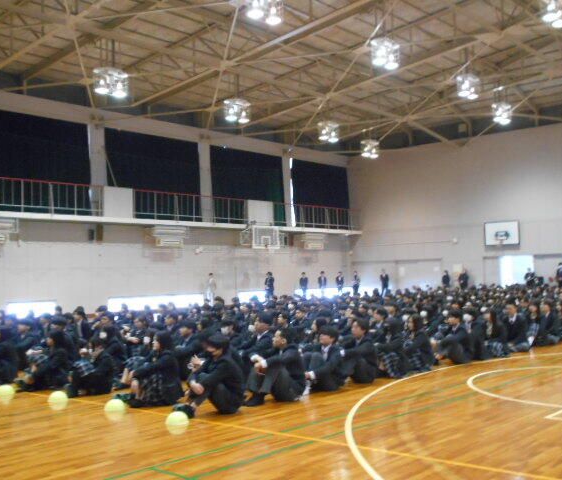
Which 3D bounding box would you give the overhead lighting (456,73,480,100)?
[{"bbox_3d":[7.473,-6.118,28.740,0.950,0.800,0.950,-5,-4,41],"label":"overhead lighting"}]

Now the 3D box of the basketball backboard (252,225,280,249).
[{"bbox_3d":[-0.692,-0.121,33.486,0.120,1.050,1.800,-5,-4,41],"label":"basketball backboard"}]

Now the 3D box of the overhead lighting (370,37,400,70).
[{"bbox_3d":[3.491,-6.256,24.253,0.950,0.800,0.950,-5,-4,41],"label":"overhead lighting"}]

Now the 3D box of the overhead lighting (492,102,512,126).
[{"bbox_3d":[10.258,-5.849,33.472,0.950,0.800,0.950,-5,-4,41],"label":"overhead lighting"}]

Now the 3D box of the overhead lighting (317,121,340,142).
[{"bbox_3d":[2.208,-4.989,33.312,0.950,0.800,0.950,-5,-4,41],"label":"overhead lighting"}]

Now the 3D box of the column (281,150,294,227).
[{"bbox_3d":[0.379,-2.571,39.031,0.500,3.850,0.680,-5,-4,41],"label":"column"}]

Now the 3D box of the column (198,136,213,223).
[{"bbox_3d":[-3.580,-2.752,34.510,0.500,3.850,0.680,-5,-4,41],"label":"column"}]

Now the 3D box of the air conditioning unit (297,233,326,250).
[{"bbox_3d":[1.609,0.095,38.997,0.750,0.920,1.700,-5,-4,41],"label":"air conditioning unit"}]

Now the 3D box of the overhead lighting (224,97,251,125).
[{"bbox_3d":[-1.737,-5.131,28.794,0.950,0.800,0.950,-5,-4,41],"label":"overhead lighting"}]

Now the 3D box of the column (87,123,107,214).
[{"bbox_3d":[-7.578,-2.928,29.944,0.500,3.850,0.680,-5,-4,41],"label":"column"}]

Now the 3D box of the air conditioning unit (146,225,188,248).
[{"bbox_3d":[-4.975,-0.127,31.473,0.750,0.920,1.750,-5,-4,41],"label":"air conditioning unit"}]

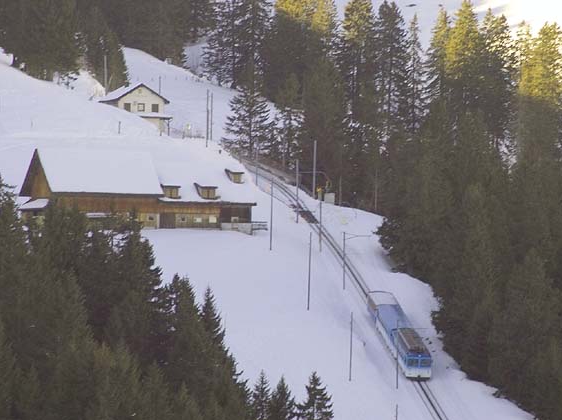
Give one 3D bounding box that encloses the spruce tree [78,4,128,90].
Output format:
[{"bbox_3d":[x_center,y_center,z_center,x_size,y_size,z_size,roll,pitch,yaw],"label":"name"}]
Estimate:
[{"bbox_3d":[-28.999,-26.222,972.000,8.169,14.704,8.169,1,-3,0],"label":"spruce tree"}]

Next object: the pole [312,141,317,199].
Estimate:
[{"bbox_3d":[4.917,-5.865,868.000,0.320,8.535,0.320,1,-3,0],"label":"pole"}]

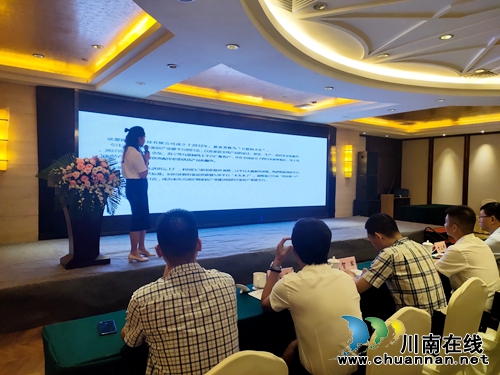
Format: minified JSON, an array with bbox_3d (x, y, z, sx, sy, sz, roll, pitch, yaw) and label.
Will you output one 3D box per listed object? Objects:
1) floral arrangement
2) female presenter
[{"bbox_3d":[-1.935,-0.010,3.780,0.860,0.690,0.520,0,2,-34],"label":"floral arrangement"},{"bbox_3d":[-1.385,0.070,4.140,0.400,1.660,0.470,0,2,-31],"label":"female presenter"}]

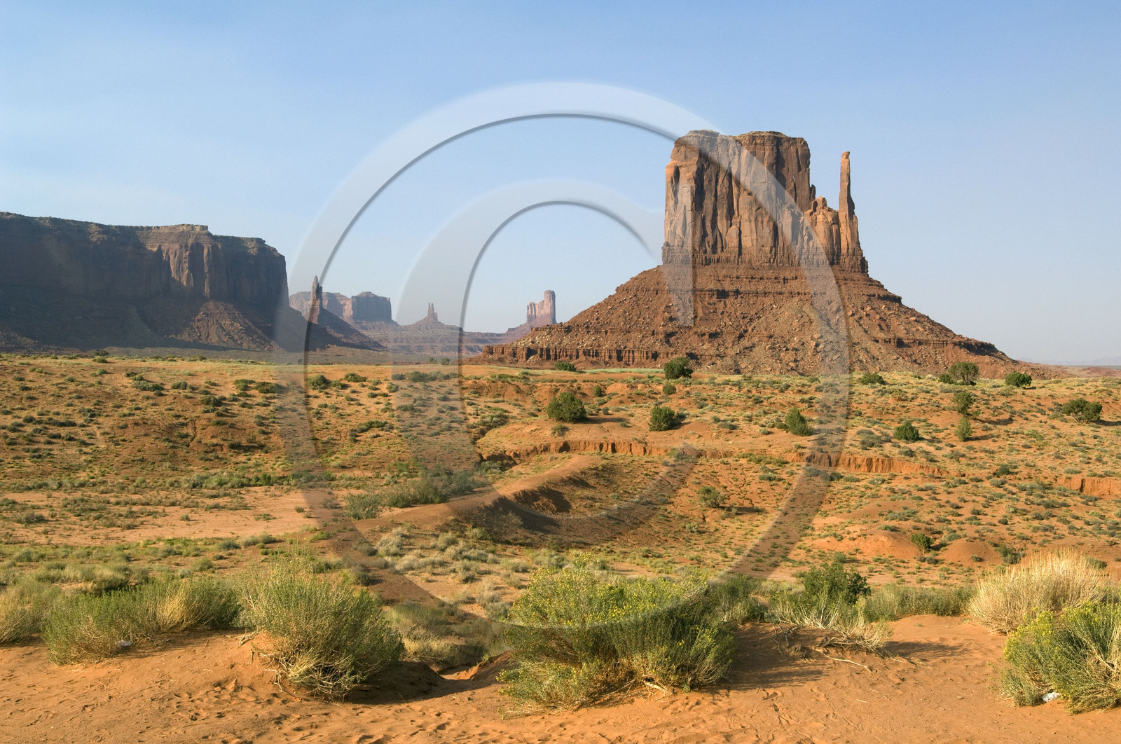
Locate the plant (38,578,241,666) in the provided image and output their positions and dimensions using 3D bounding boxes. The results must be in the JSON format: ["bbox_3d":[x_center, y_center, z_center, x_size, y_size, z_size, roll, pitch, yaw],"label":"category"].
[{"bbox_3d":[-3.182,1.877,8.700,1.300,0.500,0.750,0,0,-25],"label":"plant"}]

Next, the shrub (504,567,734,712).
[{"bbox_3d":[0.330,1.510,6.800,1.320,0.710,1.050,0,1,0],"label":"shrub"}]

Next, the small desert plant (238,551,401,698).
[{"bbox_3d":[-1.420,1.460,6.850,0.950,0.760,0.880,0,1,0],"label":"small desert plant"}]

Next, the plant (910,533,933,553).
[{"bbox_3d":[12.856,6.085,41.000,0.760,0.720,0.740,0,0,0],"label":"plant"}]

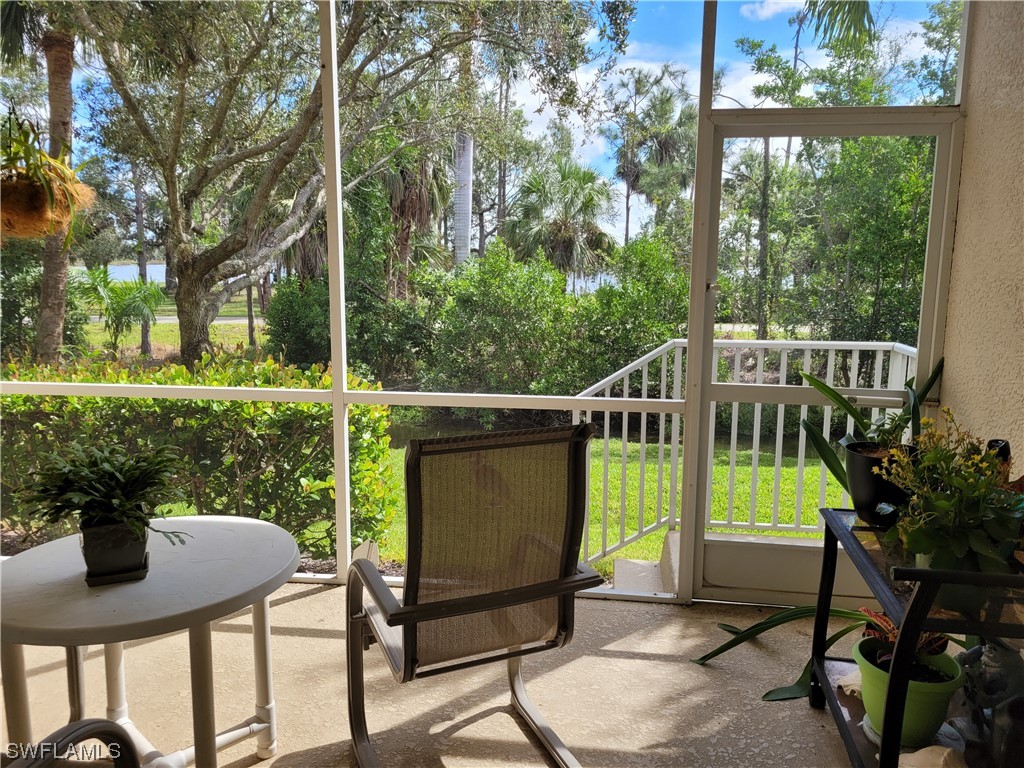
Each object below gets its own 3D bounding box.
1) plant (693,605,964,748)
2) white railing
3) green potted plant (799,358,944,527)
[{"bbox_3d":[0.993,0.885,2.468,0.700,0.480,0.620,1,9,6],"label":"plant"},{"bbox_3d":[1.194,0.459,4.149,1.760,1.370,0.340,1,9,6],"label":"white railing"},{"bbox_3d":[1.158,0.183,2.477,0.450,0.540,0.380,1,9,6],"label":"green potted plant"}]

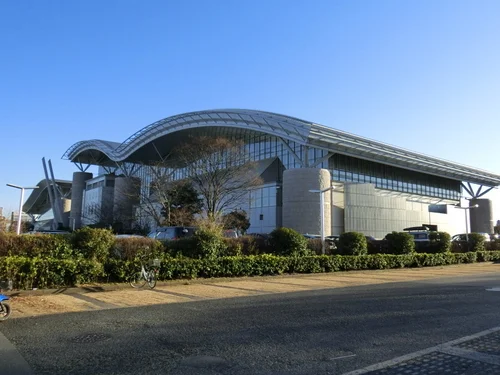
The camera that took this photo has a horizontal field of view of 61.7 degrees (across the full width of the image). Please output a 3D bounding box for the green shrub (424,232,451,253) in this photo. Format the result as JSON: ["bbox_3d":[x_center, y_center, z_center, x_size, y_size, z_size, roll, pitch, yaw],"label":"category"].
[{"bbox_3d":[15.560,4.645,34.579,1.900,1.850,1.800,6,-10,-39],"label":"green shrub"}]

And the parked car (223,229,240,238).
[{"bbox_3d":[-2.332,3.450,25.782,1.550,1.600,3.600,6,-10,-39],"label":"parked car"}]

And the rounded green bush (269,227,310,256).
[{"bbox_3d":[2.565,3.636,27.200,2.400,2.200,2.600,0,-8,0],"label":"rounded green bush"}]

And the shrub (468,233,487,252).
[{"bbox_3d":[21.115,5.107,38.879,1.700,1.850,1.600,6,-10,-39],"label":"shrub"}]

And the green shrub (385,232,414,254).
[{"bbox_3d":[11.057,4.247,30.879,1.950,1.850,1.800,6,-10,-39],"label":"green shrub"}]

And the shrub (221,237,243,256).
[{"bbox_3d":[-1.073,3.648,24.300,1.300,1.600,1.350,7,-10,-38],"label":"shrub"}]

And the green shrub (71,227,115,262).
[{"bbox_3d":[-6.314,2.391,16.792,1.650,1.650,1.500,6,-10,-39],"label":"green shrub"}]

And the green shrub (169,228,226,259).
[{"bbox_3d":[-2.966,3.201,22.800,2.000,2.150,2.700,7,-10,-38],"label":"green shrub"}]

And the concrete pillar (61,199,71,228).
[{"bbox_3d":[-43.046,8.336,98.000,3.000,11.600,3.000,7,-11,-39],"label":"concrete pillar"}]

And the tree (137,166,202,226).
[{"bbox_3d":[-7.588,1.885,39.000,6.000,8.200,6.200,7,-11,-39],"label":"tree"}]

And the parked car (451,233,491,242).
[{"bbox_3d":[26.845,6.319,51.000,1.750,1.600,4.500,7,-10,-39],"label":"parked car"}]

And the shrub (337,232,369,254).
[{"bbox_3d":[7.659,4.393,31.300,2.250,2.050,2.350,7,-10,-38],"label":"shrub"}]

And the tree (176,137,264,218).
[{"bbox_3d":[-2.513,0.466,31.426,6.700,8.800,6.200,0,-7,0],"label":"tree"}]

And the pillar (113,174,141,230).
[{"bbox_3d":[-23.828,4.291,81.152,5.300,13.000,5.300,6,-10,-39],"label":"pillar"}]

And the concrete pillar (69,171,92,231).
[{"bbox_3d":[-26.548,3.386,66.000,3.000,12.000,3.000,7,-11,-39],"label":"concrete pillar"}]

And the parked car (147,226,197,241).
[{"bbox_3d":[-4.545,3.283,24.181,1.600,1.850,3.900,6,-10,-39],"label":"parked car"}]

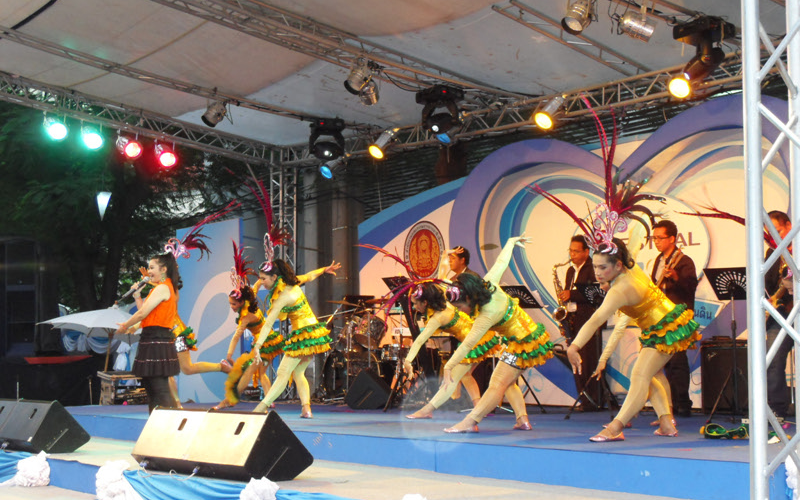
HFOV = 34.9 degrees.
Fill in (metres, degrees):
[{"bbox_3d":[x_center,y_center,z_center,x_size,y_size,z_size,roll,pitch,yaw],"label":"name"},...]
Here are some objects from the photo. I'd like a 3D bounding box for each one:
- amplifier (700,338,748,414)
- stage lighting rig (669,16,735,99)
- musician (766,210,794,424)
[{"bbox_3d":[2.991,1.133,11.300,0.580,0.660,0.350,-4,-6,41],"label":"amplifier"},{"bbox_3d":[2.609,-1.675,11.000,0.450,0.670,0.460,4,-6,-38],"label":"stage lighting rig"},{"bbox_3d":[2.970,0.531,10.000,0.450,1.690,0.520,4,-6,-45],"label":"musician"}]

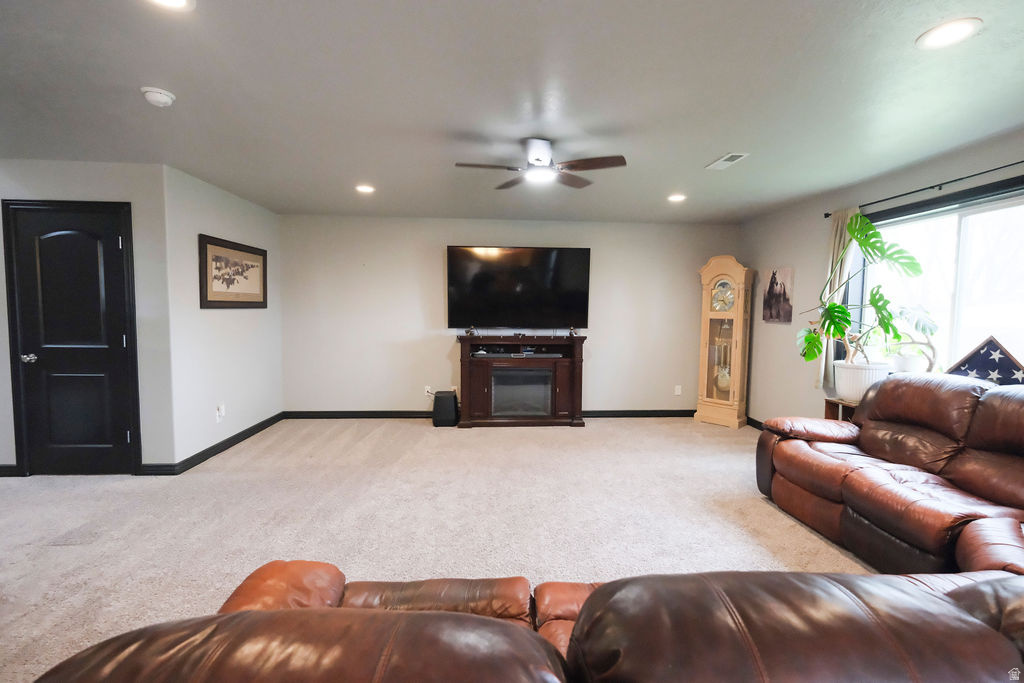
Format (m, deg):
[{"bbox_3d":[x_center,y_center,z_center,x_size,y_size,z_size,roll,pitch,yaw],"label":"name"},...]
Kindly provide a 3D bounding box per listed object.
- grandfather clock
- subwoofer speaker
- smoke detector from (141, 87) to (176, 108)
[{"bbox_3d":[2.514,-0.006,5.078,0.515,1.980,0.295,4,5,45],"label":"grandfather clock"},{"bbox_3d":[-0.780,0.781,5.024,0.270,0.370,0.300,0,4,-3],"label":"subwoofer speaker"},{"bbox_3d":[-1.817,-1.253,2.196,0.138,0.048,0.138,0,4,-3],"label":"smoke detector"}]

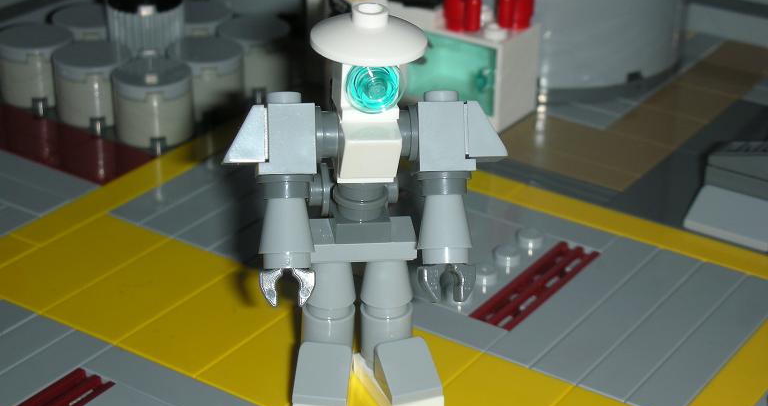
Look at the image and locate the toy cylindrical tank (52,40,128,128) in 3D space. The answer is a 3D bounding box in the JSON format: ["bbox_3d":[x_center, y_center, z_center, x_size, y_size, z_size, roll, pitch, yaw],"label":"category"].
[{"bbox_3d":[-0.059,-0.024,0.329,0.016,0.013,0.016,1,27,-1],"label":"toy cylindrical tank"}]

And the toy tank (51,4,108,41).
[{"bbox_3d":[-0.063,-0.034,0.349,0.016,0.013,0.016,18,31,29],"label":"toy tank"}]

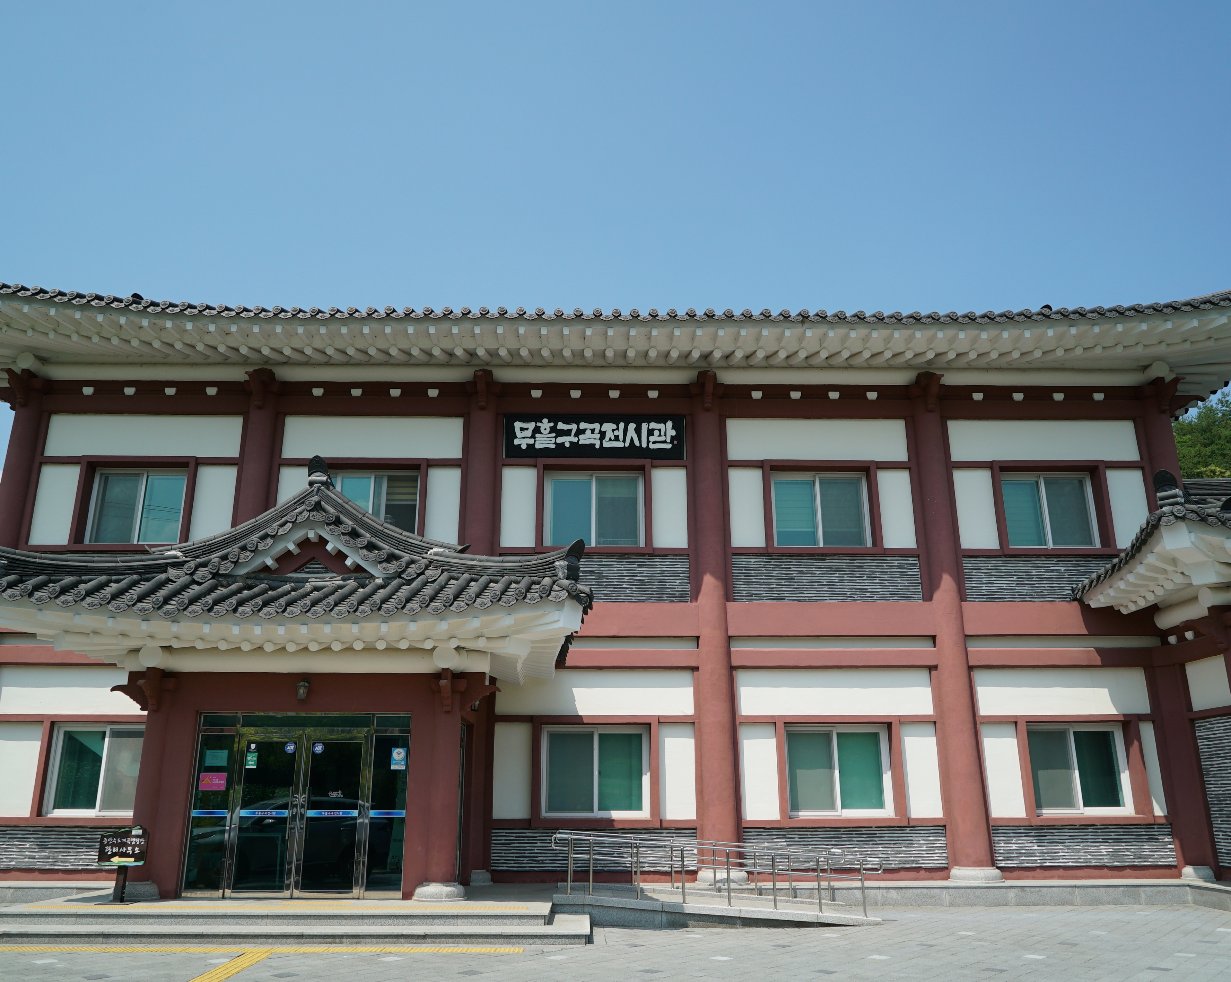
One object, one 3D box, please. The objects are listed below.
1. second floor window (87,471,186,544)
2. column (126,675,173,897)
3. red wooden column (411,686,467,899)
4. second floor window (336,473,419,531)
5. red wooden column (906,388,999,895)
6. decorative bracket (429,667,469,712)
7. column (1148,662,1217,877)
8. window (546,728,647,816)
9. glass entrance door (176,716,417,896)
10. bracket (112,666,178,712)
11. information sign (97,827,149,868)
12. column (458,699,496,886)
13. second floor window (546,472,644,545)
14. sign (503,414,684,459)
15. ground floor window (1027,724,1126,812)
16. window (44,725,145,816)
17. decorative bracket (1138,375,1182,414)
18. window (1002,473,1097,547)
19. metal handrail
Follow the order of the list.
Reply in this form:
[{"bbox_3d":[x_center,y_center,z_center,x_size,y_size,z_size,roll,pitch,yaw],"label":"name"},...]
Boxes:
[{"bbox_3d":[-8.487,0.303,17.458,1.750,1.430,0.150,0,-18,-1],"label":"second floor window"},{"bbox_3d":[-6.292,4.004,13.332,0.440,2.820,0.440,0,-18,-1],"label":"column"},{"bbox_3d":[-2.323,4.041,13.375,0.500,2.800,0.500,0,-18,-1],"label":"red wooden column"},{"bbox_3d":[-4.228,0.270,16.726,1.660,1.330,0.150,0,-17,-1],"label":"second floor window"},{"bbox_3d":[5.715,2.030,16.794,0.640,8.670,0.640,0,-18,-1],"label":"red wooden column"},{"bbox_3d":[-2.308,2.724,13.423,0.530,0.620,0.580,0,-18,-1],"label":"decorative bracket"},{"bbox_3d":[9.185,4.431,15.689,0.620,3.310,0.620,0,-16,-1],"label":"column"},{"bbox_3d":[-0.307,4.485,15.695,1.697,1.429,0.130,0,-16,-1],"label":"window"},{"bbox_3d":[-4.291,4.224,13.285,2.940,2.410,0.180,0,-17,-1],"label":"glass entrance door"},{"bbox_3d":[-6.449,2.717,13.474,0.800,0.620,0.560,0,-18,-1],"label":"bracket"},{"bbox_3d":[-6.360,4.596,12.699,0.610,0.480,0.070,0,-17,-1],"label":"information sign"},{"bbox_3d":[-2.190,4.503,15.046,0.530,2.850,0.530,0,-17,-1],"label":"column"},{"bbox_3d":[-0.359,0.287,16.811,1.670,1.330,0.150,0,-17,-1],"label":"second floor window"},{"bbox_3d":[-0.360,-0.927,17.061,3.127,0.821,0.120,0,-16,-1],"label":"sign"},{"bbox_3d":[7.505,4.501,15.848,1.627,1.426,0.130,0,-16,-1],"label":"ground floor window"},{"bbox_3d":[-8.058,4.375,15.386,1.660,1.430,0.150,0,-17,-1],"label":"window"},{"bbox_3d":[9.302,-1.665,16.801,0.560,0.620,0.600,0,-17,-1],"label":"decorative bracket"},{"bbox_3d":[7.566,0.339,17.081,1.603,1.368,0.130,0,-16,-1],"label":"window"},{"bbox_3d":[1.335,5.203,13.351,4.320,1.000,1.600,0,-16,-1],"label":"metal handrail"}]

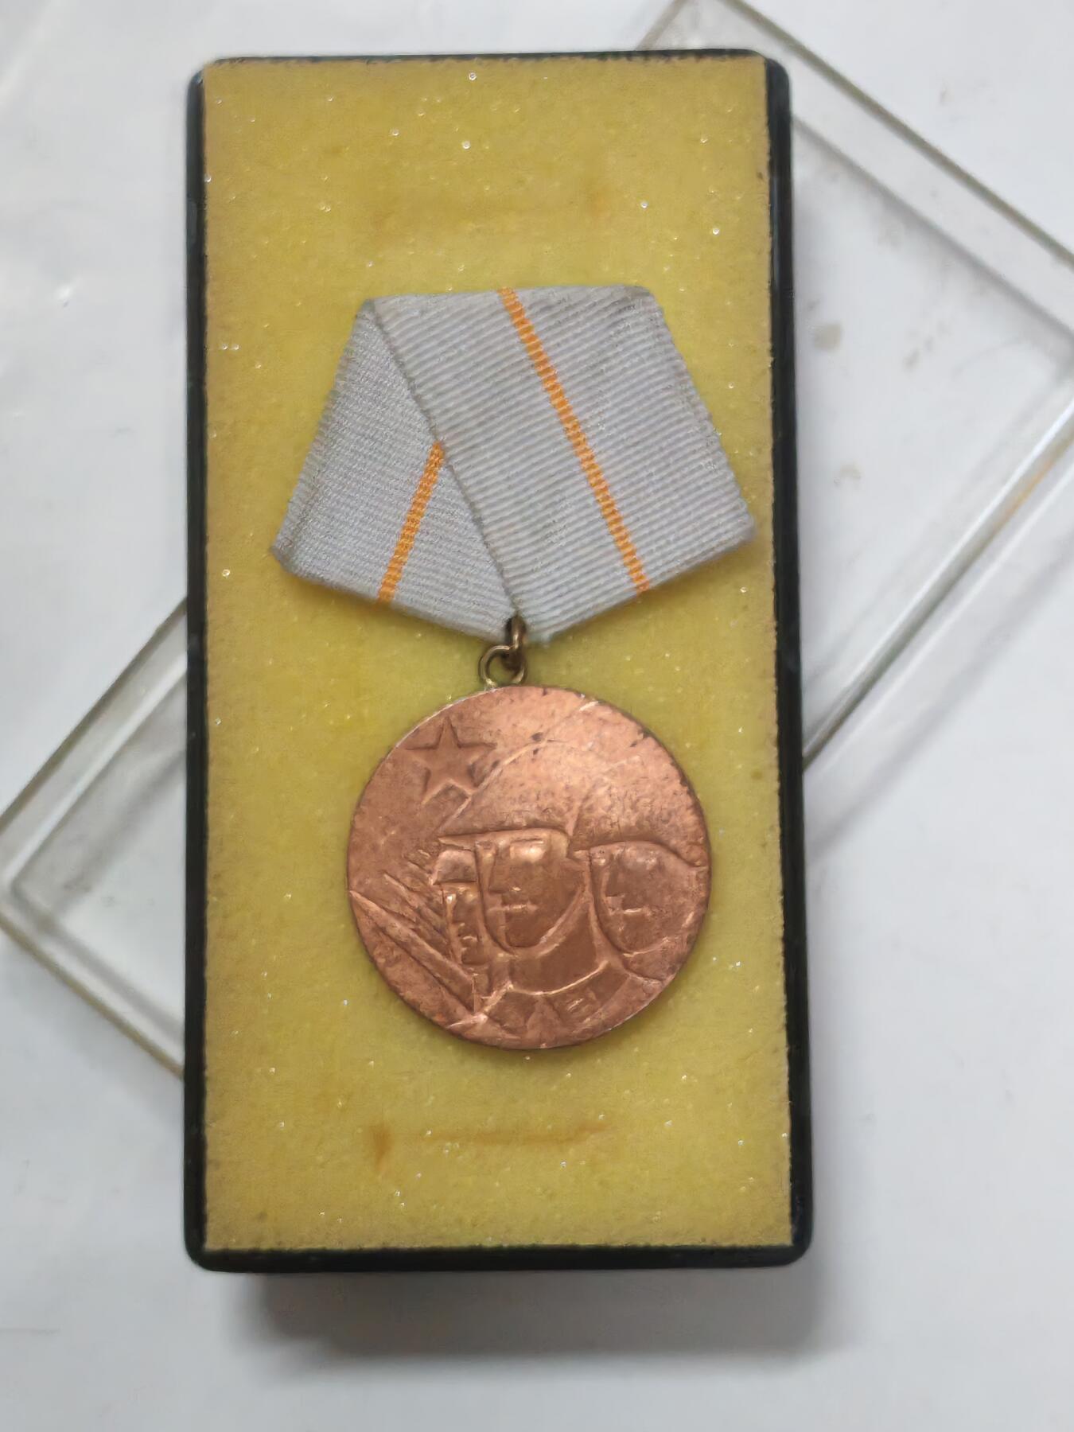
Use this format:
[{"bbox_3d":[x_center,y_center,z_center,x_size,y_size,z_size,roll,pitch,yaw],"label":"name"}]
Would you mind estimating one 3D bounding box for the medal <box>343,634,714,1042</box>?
[{"bbox_3d":[-0.001,0.012,0.276,0.036,0.003,0.040,-6,84,1],"label":"medal"}]

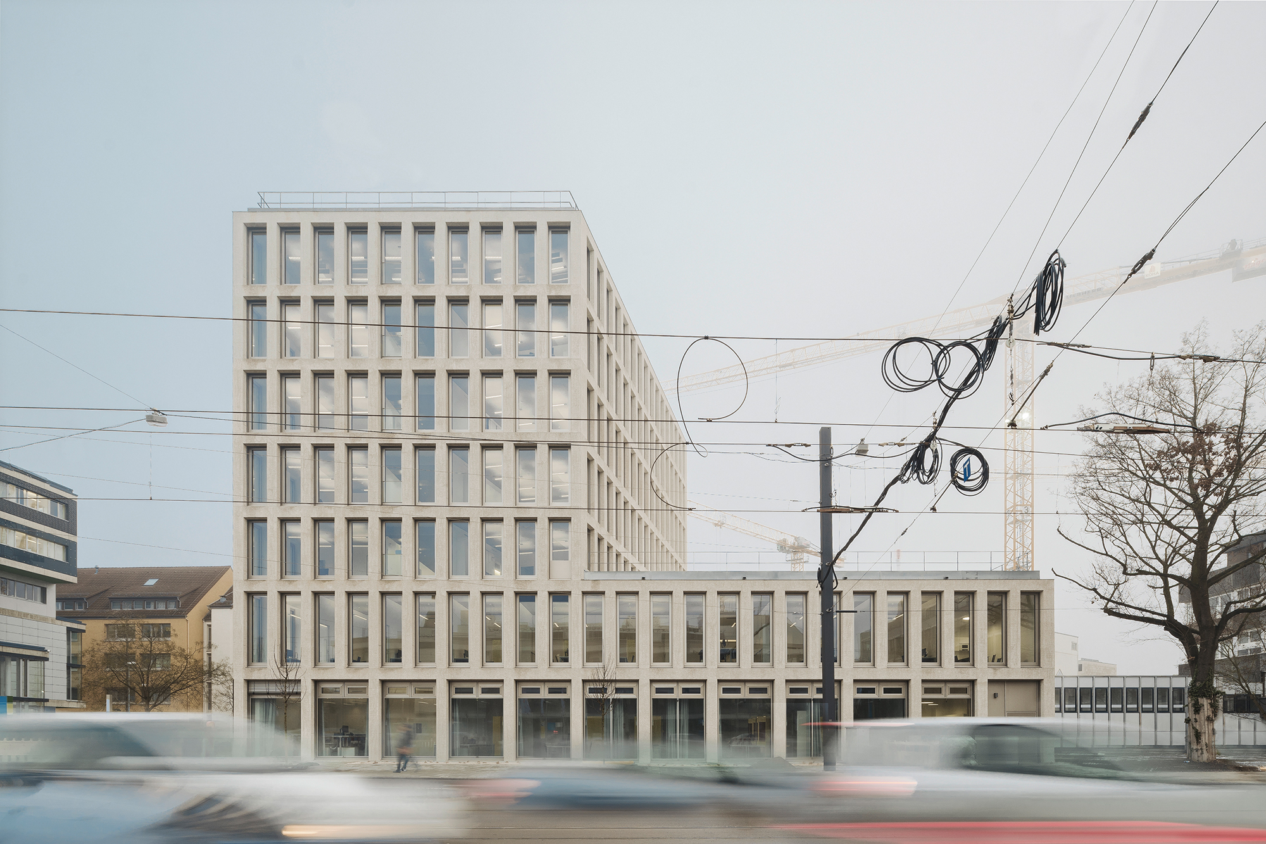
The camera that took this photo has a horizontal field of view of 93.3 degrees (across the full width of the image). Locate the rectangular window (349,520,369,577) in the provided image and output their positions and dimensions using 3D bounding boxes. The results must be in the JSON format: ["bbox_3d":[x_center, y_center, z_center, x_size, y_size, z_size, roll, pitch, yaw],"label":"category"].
[{"bbox_3d":[-12.457,5.785,27.200,0.940,2.600,0.150,0,0,0],"label":"rectangular window"}]

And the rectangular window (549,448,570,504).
[{"bbox_3d":[-3.391,2.499,27.700,0.962,2.613,0.200,0,0,0],"label":"rectangular window"}]

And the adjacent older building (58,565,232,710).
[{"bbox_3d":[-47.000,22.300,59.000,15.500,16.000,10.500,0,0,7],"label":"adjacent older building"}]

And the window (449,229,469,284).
[{"bbox_3d":[-8.301,-7.911,28.586,0.993,2.673,0.150,0,0,0],"label":"window"}]

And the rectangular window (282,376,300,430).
[{"bbox_3d":[-16.270,-0.932,28.586,0.993,2.673,0.150,0,0,0],"label":"rectangular window"}]

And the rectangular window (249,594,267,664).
[{"bbox_3d":[-17.347,9.582,27.700,0.825,3.209,0.200,0,0,0],"label":"rectangular window"}]

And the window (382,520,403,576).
[{"bbox_3d":[-11.659,6.120,29.000,1.008,2.639,0.200,0,0,0],"label":"window"}]

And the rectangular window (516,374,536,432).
[{"bbox_3d":[-5.140,-0.909,28.900,0.970,2.726,0.150,0,0,0],"label":"rectangular window"}]

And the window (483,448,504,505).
[{"bbox_3d":[-6.350,2.530,27.200,0.940,2.600,0.150,0,0,0],"label":"window"}]

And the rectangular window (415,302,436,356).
[{"bbox_3d":[-9.666,-4.294,28.000,1.000,2.628,0.150,0,0,0],"label":"rectangular window"}]

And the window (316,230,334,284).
[{"bbox_3d":[-14.410,-7.715,28.000,0.927,2.595,0.200,0,0,0],"label":"window"}]

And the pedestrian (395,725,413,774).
[{"bbox_3d":[-8.372,11.996,21.900,0.650,1.740,0.500,0,0,0],"label":"pedestrian"}]

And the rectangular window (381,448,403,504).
[{"bbox_3d":[-11.288,2.542,28.000,1.000,2.674,0.150,0,0,0],"label":"rectangular window"}]

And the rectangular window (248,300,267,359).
[{"bbox_3d":[-18.089,-4.472,28.900,0.970,2.726,0.150,0,0,0],"label":"rectangular window"}]

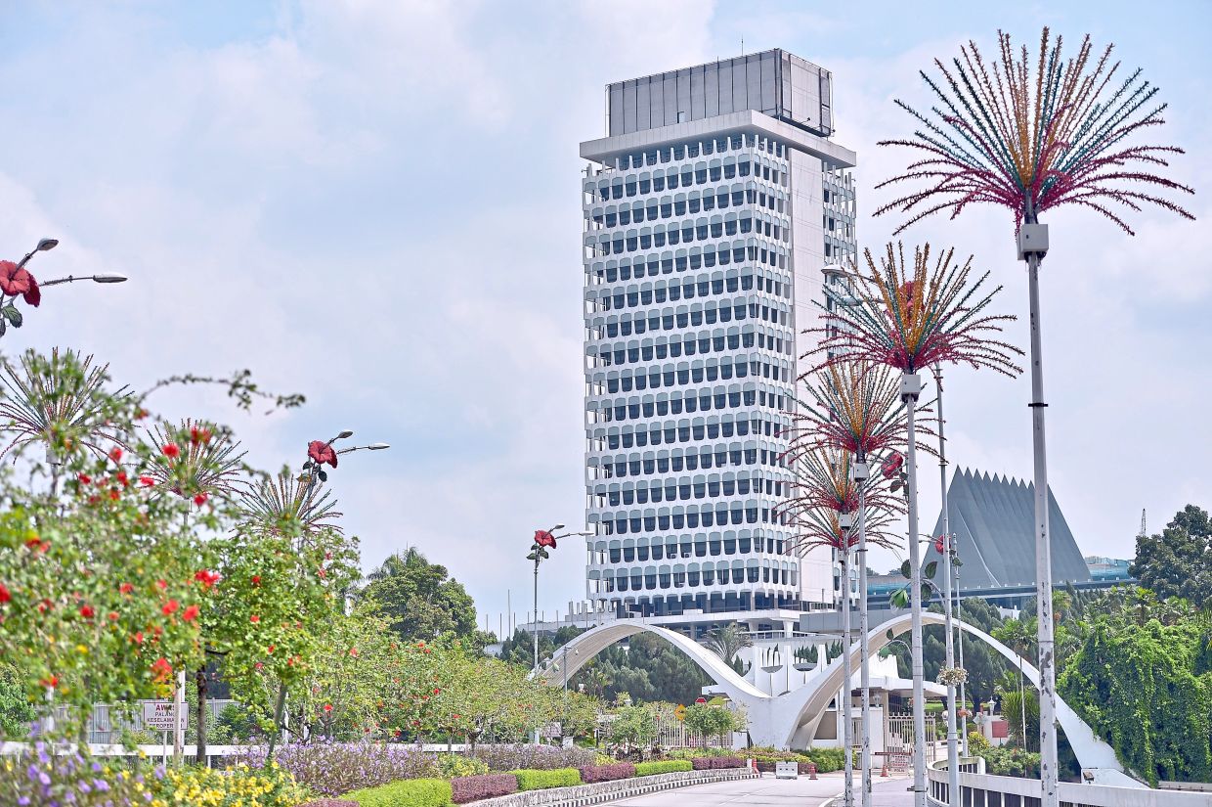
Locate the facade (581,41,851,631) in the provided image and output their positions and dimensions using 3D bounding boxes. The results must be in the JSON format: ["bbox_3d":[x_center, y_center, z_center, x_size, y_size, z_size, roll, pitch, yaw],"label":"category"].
[{"bbox_3d":[15.430,-7.710,311.800,26.900,72.700,26.700,-7,-10,35],"label":"facade"}]

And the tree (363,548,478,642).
[{"bbox_3d":[-15.180,19.320,190.000,10.200,14.800,10.200,0,-9,-5],"label":"tree"}]

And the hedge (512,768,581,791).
[{"bbox_3d":[-2.013,12.674,79.826,0.620,0.630,16.762,-1,-9,5],"label":"hedge"}]

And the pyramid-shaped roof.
[{"bbox_3d":[57.949,19.300,340.638,14.000,18.000,31.000,-7,-10,35],"label":"pyramid-shaped roof"}]

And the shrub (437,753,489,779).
[{"bbox_3d":[-4.013,10.327,66.000,1.200,1.100,2.800,-2,-9,7],"label":"shrub"}]

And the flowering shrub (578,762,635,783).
[{"bbox_3d":[-0.022,15.972,102.079,0.620,0.650,22.357,-1,-9,6],"label":"flowering shrub"}]

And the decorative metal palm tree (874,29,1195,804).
[{"bbox_3d":[5.671,0.526,30.855,4.250,11.000,4.250,-2,-9,10],"label":"decorative metal palm tree"}]

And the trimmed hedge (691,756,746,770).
[{"bbox_3d":[6.943,22.792,149.112,0.650,0.680,22.664,-2,-9,11],"label":"trimmed hedge"}]

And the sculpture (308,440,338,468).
[{"bbox_3d":[-7.995,1.422,66.540,0.850,0.780,0.700,4,-10,-30],"label":"sculpture"}]

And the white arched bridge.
[{"bbox_3d":[12.428,20.346,162.965,47.500,11.100,3.800,-5,-10,28],"label":"white arched bridge"}]

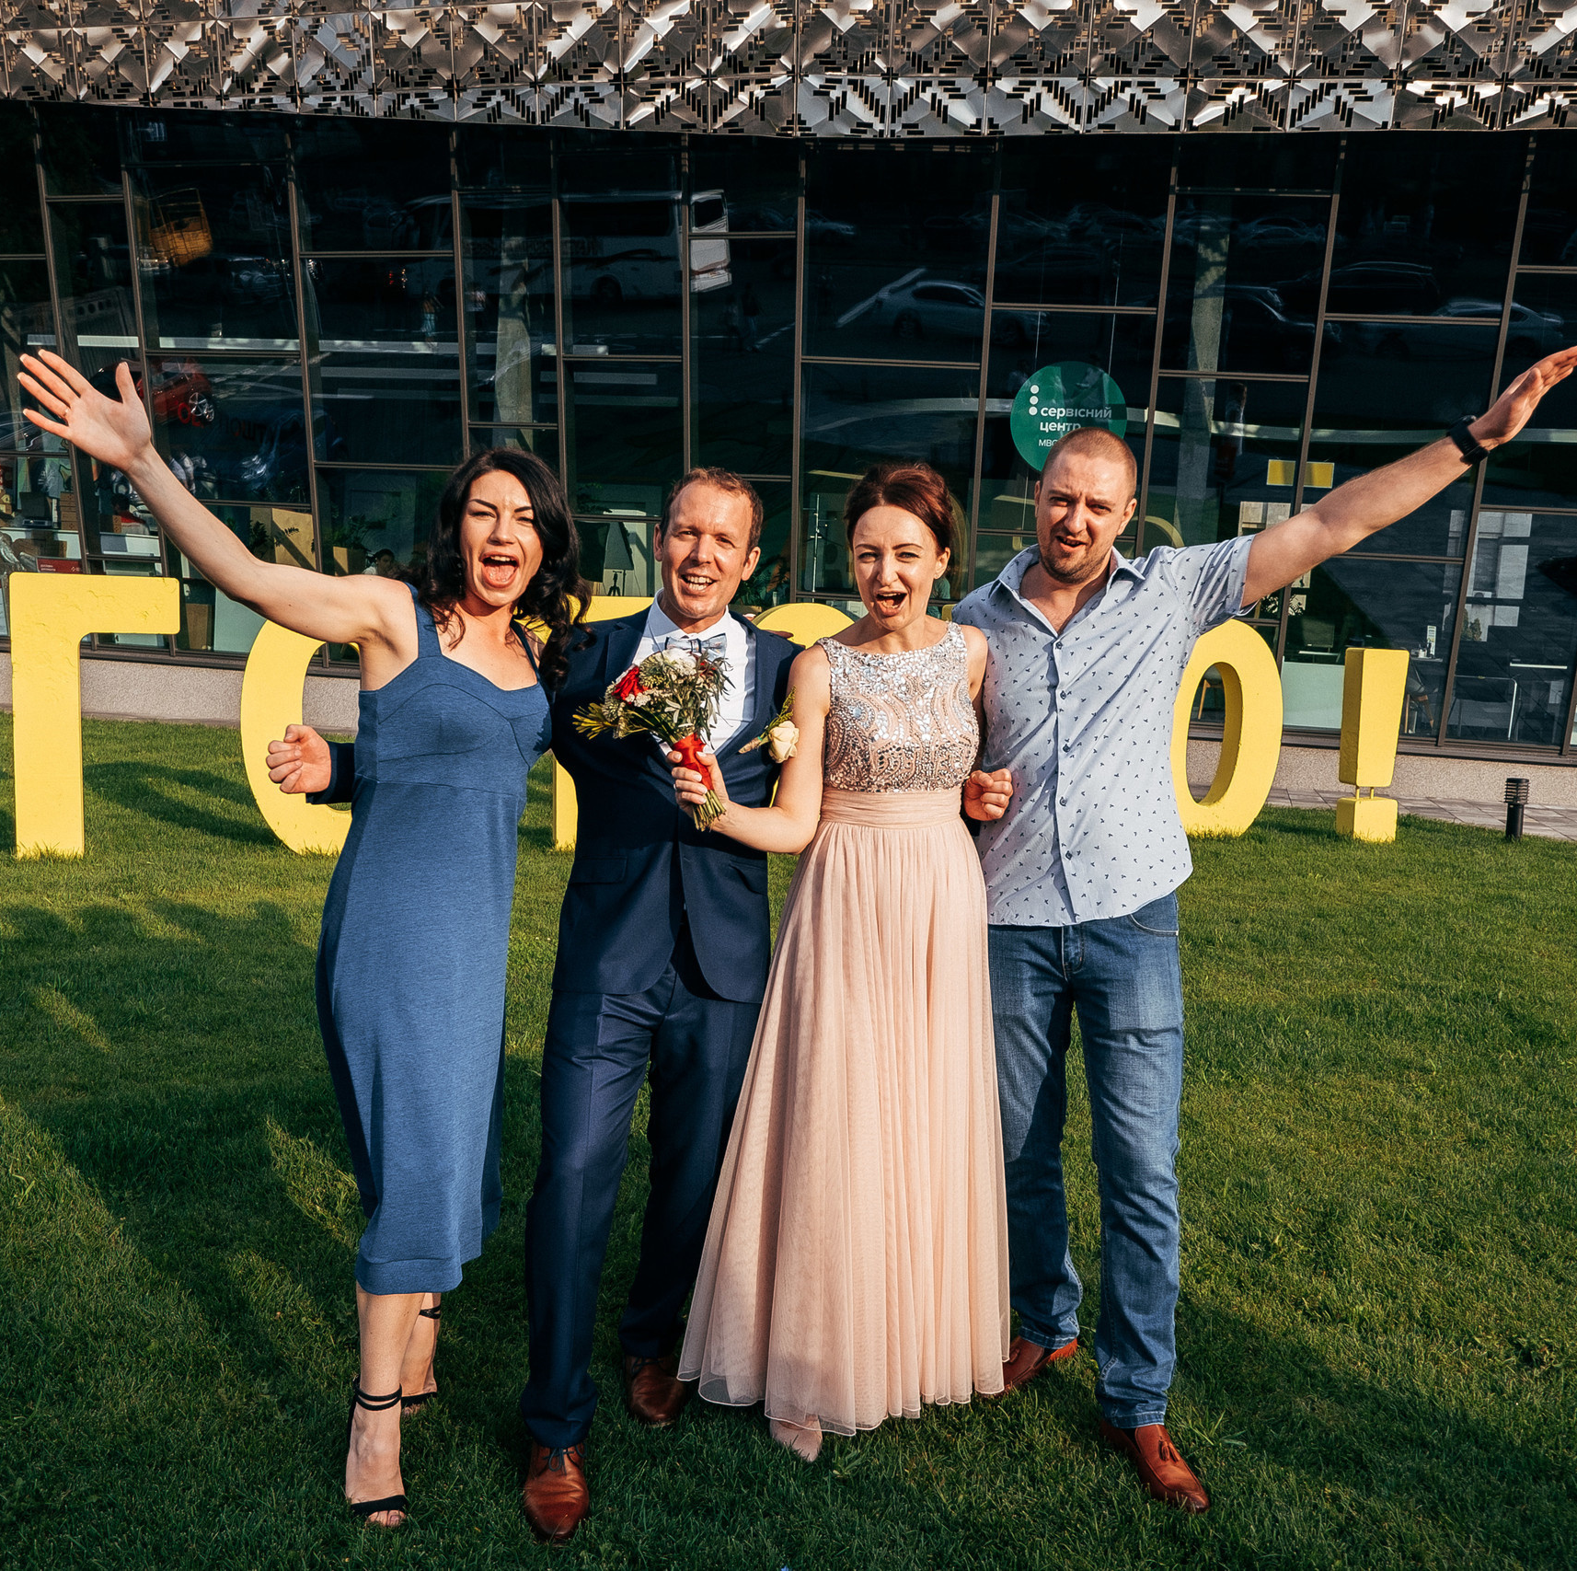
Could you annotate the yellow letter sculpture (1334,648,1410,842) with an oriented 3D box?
[{"bbox_3d":[4.500,-0.305,11.100,0.410,1.490,0.220,0,5,-14],"label":"yellow letter sculpture"}]

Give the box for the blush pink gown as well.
[{"bbox_3d":[0.143,0.430,2.570,0.570,1.420,0.420,4,8,6],"label":"blush pink gown"}]

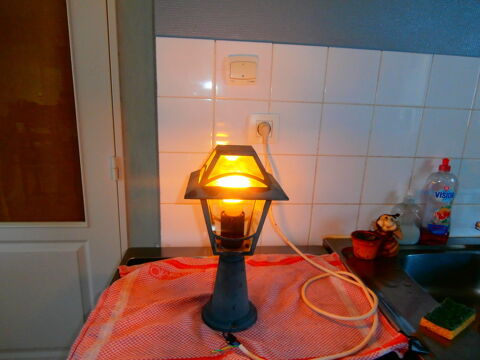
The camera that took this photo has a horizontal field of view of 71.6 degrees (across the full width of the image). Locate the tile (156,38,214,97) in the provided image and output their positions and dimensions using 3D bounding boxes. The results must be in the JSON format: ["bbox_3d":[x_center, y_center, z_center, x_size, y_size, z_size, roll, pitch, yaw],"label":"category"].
[{"bbox_3d":[-0.138,-0.291,0.871,0.149,0.145,0.010,1,15,-6],"label":"tile"}]

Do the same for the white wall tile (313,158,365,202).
[{"bbox_3d":[0.296,0.003,0.994,0.150,0.150,0.010,1,15,-6],"label":"white wall tile"}]

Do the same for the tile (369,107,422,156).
[{"bbox_3d":[0.454,-0.141,0.977,0.150,0.147,0.008,1,15,-6],"label":"tile"}]

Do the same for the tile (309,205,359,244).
[{"bbox_3d":[0.290,0.141,1.030,0.150,0.137,0.010,1,15,-6],"label":"tile"}]

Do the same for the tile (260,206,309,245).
[{"bbox_3d":[0.140,0.138,1.017,0.150,0.139,0.008,1,15,-6],"label":"tile"}]

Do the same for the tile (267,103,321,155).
[{"bbox_3d":[0.154,-0.144,0.939,0.149,0.149,0.010,1,15,-6],"label":"tile"}]

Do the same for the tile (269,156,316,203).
[{"bbox_3d":[0.146,-0.001,0.981,0.150,0.147,0.008,1,15,-6],"label":"tile"}]

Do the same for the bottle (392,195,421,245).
[{"bbox_3d":[0.507,0.120,1.006,0.080,0.152,0.055,1,15,-6],"label":"bottle"}]

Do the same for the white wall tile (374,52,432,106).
[{"bbox_3d":[0.460,-0.284,0.940,0.150,0.147,0.008,1,15,-6],"label":"white wall tile"}]

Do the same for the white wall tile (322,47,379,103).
[{"bbox_3d":[0.307,-0.287,0.917,0.150,0.150,0.010,1,15,-6],"label":"white wall tile"}]

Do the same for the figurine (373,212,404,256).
[{"bbox_3d":[0.418,0.155,0.953,0.072,0.112,0.065,3,15,4],"label":"figurine"}]

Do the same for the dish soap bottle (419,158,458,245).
[{"bbox_3d":[0.607,0.068,1.004,0.085,0.258,0.056,2,15,-3],"label":"dish soap bottle"}]

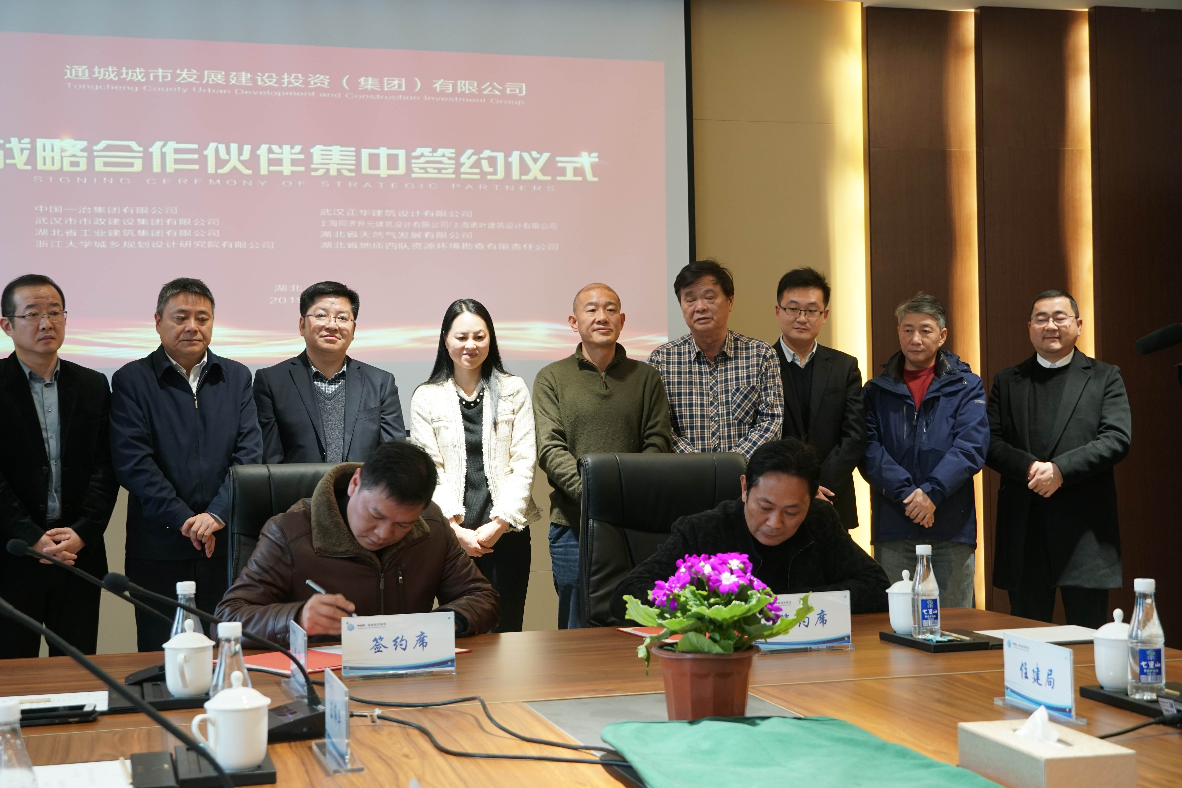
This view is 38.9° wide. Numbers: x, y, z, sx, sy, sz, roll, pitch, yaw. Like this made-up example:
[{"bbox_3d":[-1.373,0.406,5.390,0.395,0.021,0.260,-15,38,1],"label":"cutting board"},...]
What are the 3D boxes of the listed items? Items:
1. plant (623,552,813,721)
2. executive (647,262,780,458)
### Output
[{"bbox_3d":[0.194,0.379,2.620,0.280,0.265,0.265,-1,-1,0],"label":"plant"},{"bbox_3d":[0.441,0.405,5.906,0.500,1.756,0.300,-1,-1,7],"label":"executive"}]

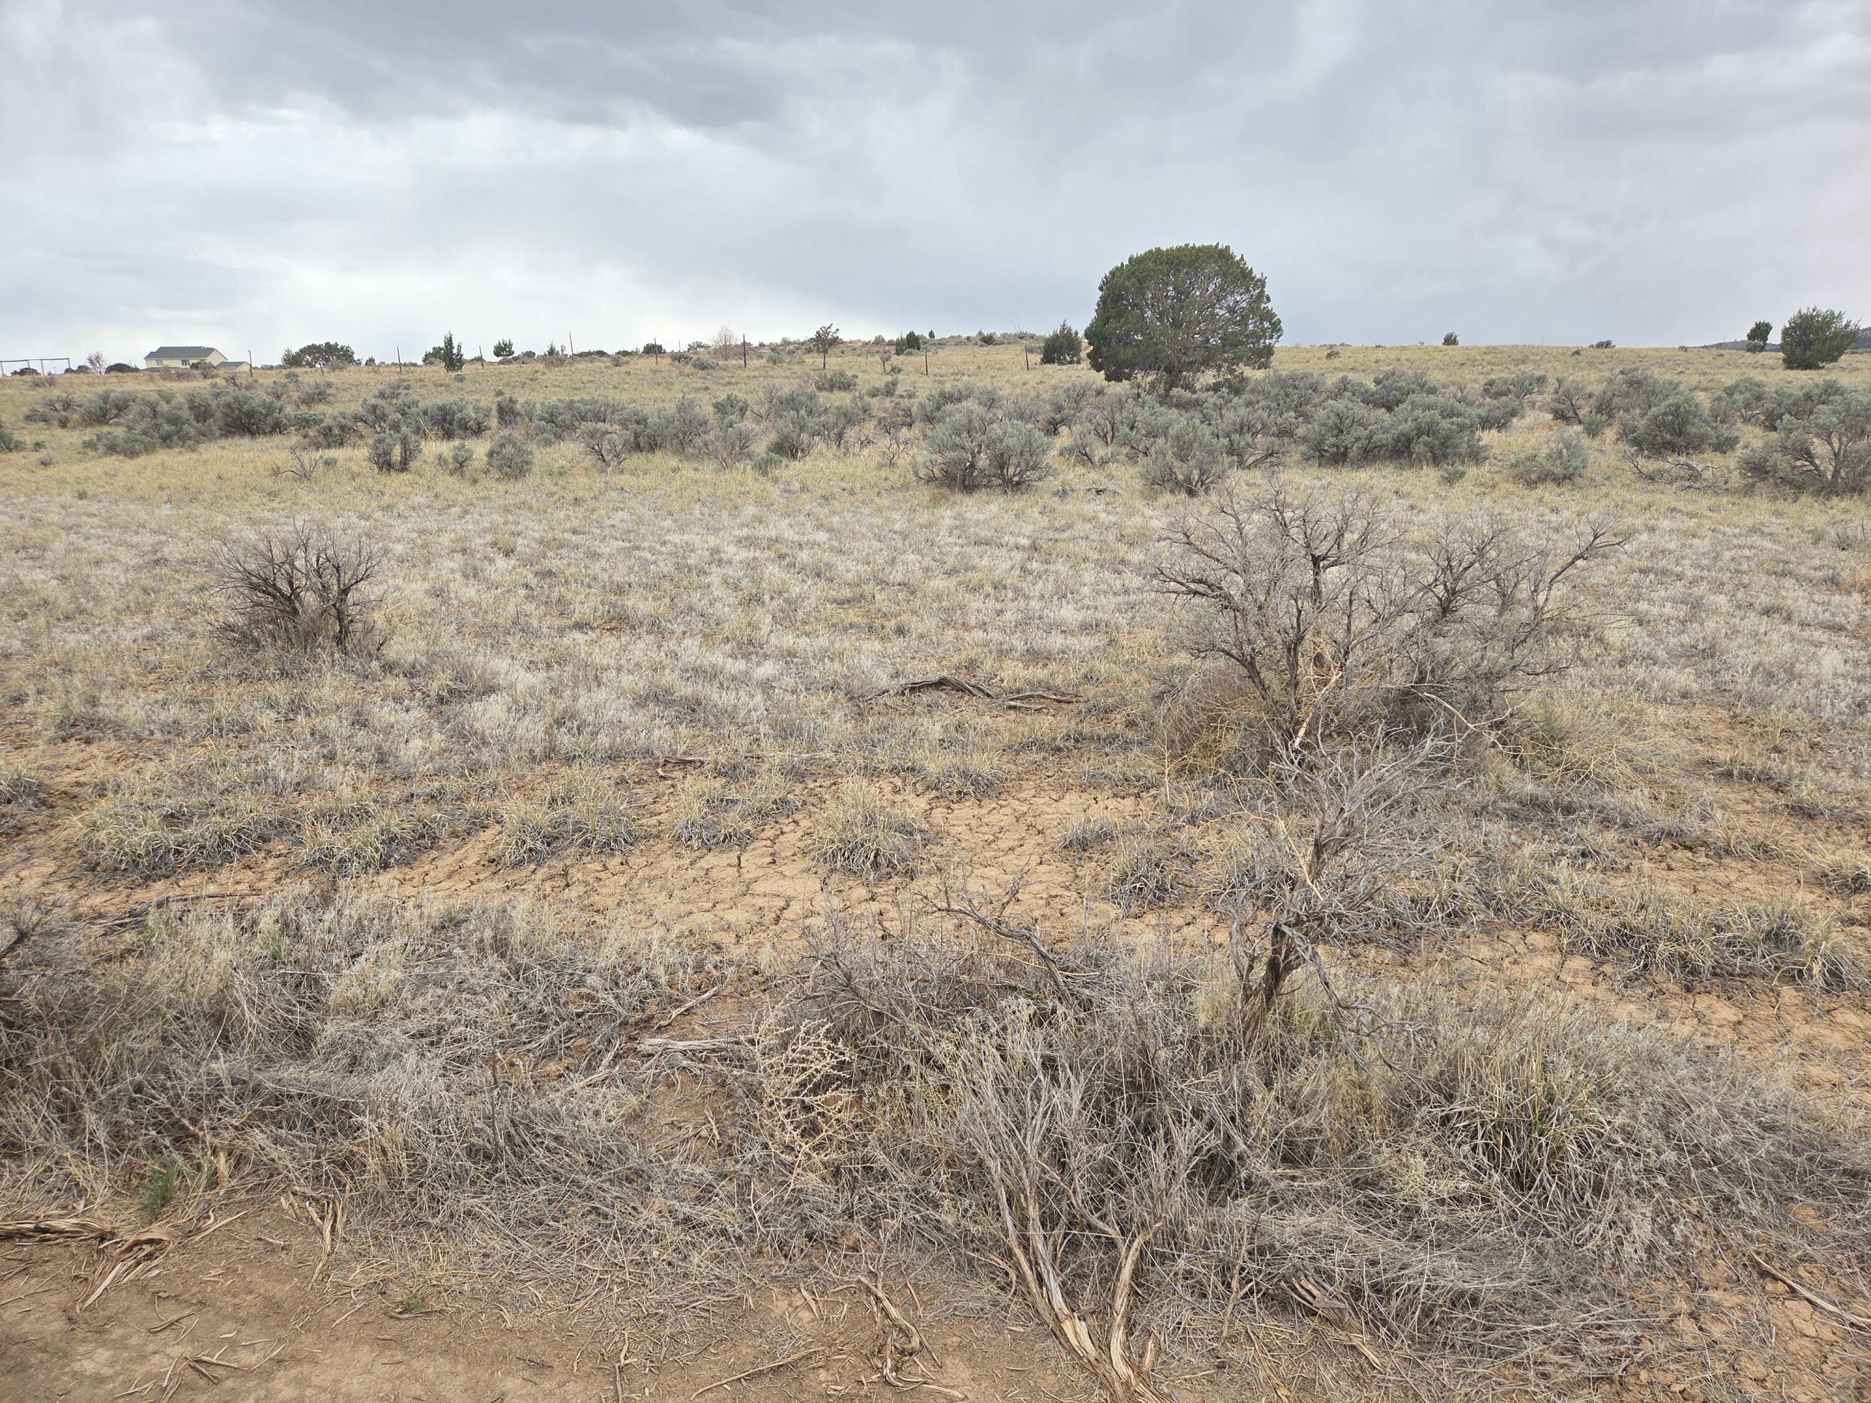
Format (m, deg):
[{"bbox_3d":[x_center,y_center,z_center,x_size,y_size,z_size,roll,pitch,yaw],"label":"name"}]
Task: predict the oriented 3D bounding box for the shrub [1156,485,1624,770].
[{"bbox_3d":[2.000,-0.360,5.480,2.020,1.130,1.550,-1,14,0],"label":"shrub"}]

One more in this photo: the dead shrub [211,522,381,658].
[{"bbox_3d":[-3.880,-0.690,7.550,1.020,0.800,0.900,-1,14,0],"label":"dead shrub"}]

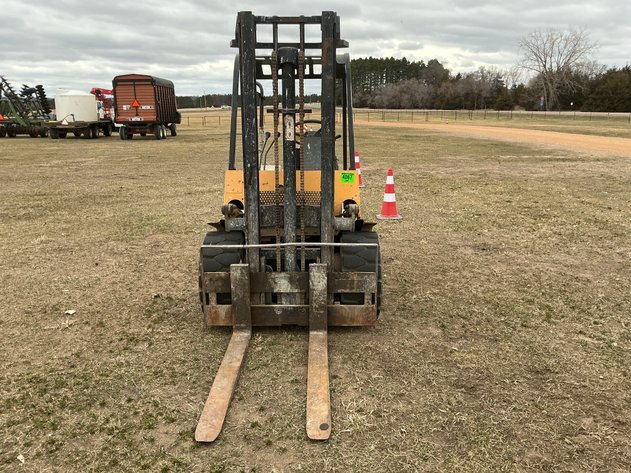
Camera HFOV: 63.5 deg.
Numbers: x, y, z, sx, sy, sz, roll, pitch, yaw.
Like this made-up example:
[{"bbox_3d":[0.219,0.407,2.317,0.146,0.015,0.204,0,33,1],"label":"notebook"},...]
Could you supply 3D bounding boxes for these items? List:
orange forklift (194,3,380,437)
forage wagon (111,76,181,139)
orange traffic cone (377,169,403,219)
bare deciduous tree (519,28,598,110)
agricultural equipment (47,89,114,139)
[{"bbox_3d":[-0.185,-0.512,4.092,1.400,2.190,3.850,0,14,0],"label":"orange forklift"},{"bbox_3d":[-9.050,-7.066,28.023,2.250,3.100,6.100,-2,15,-6],"label":"forage wagon"},{"bbox_3d":[1.075,-0.601,7.383,0.380,0.720,0.380,0,14,0],"label":"orange traffic cone"},{"bbox_3d":[53.600,-36.399,112.475,15.800,17.000,15.500,0,14,0],"label":"bare deciduous tree"},{"bbox_3d":[-12.850,-6.806,28.194,2.300,2.550,4.900,-2,15,-8],"label":"agricultural equipment"}]

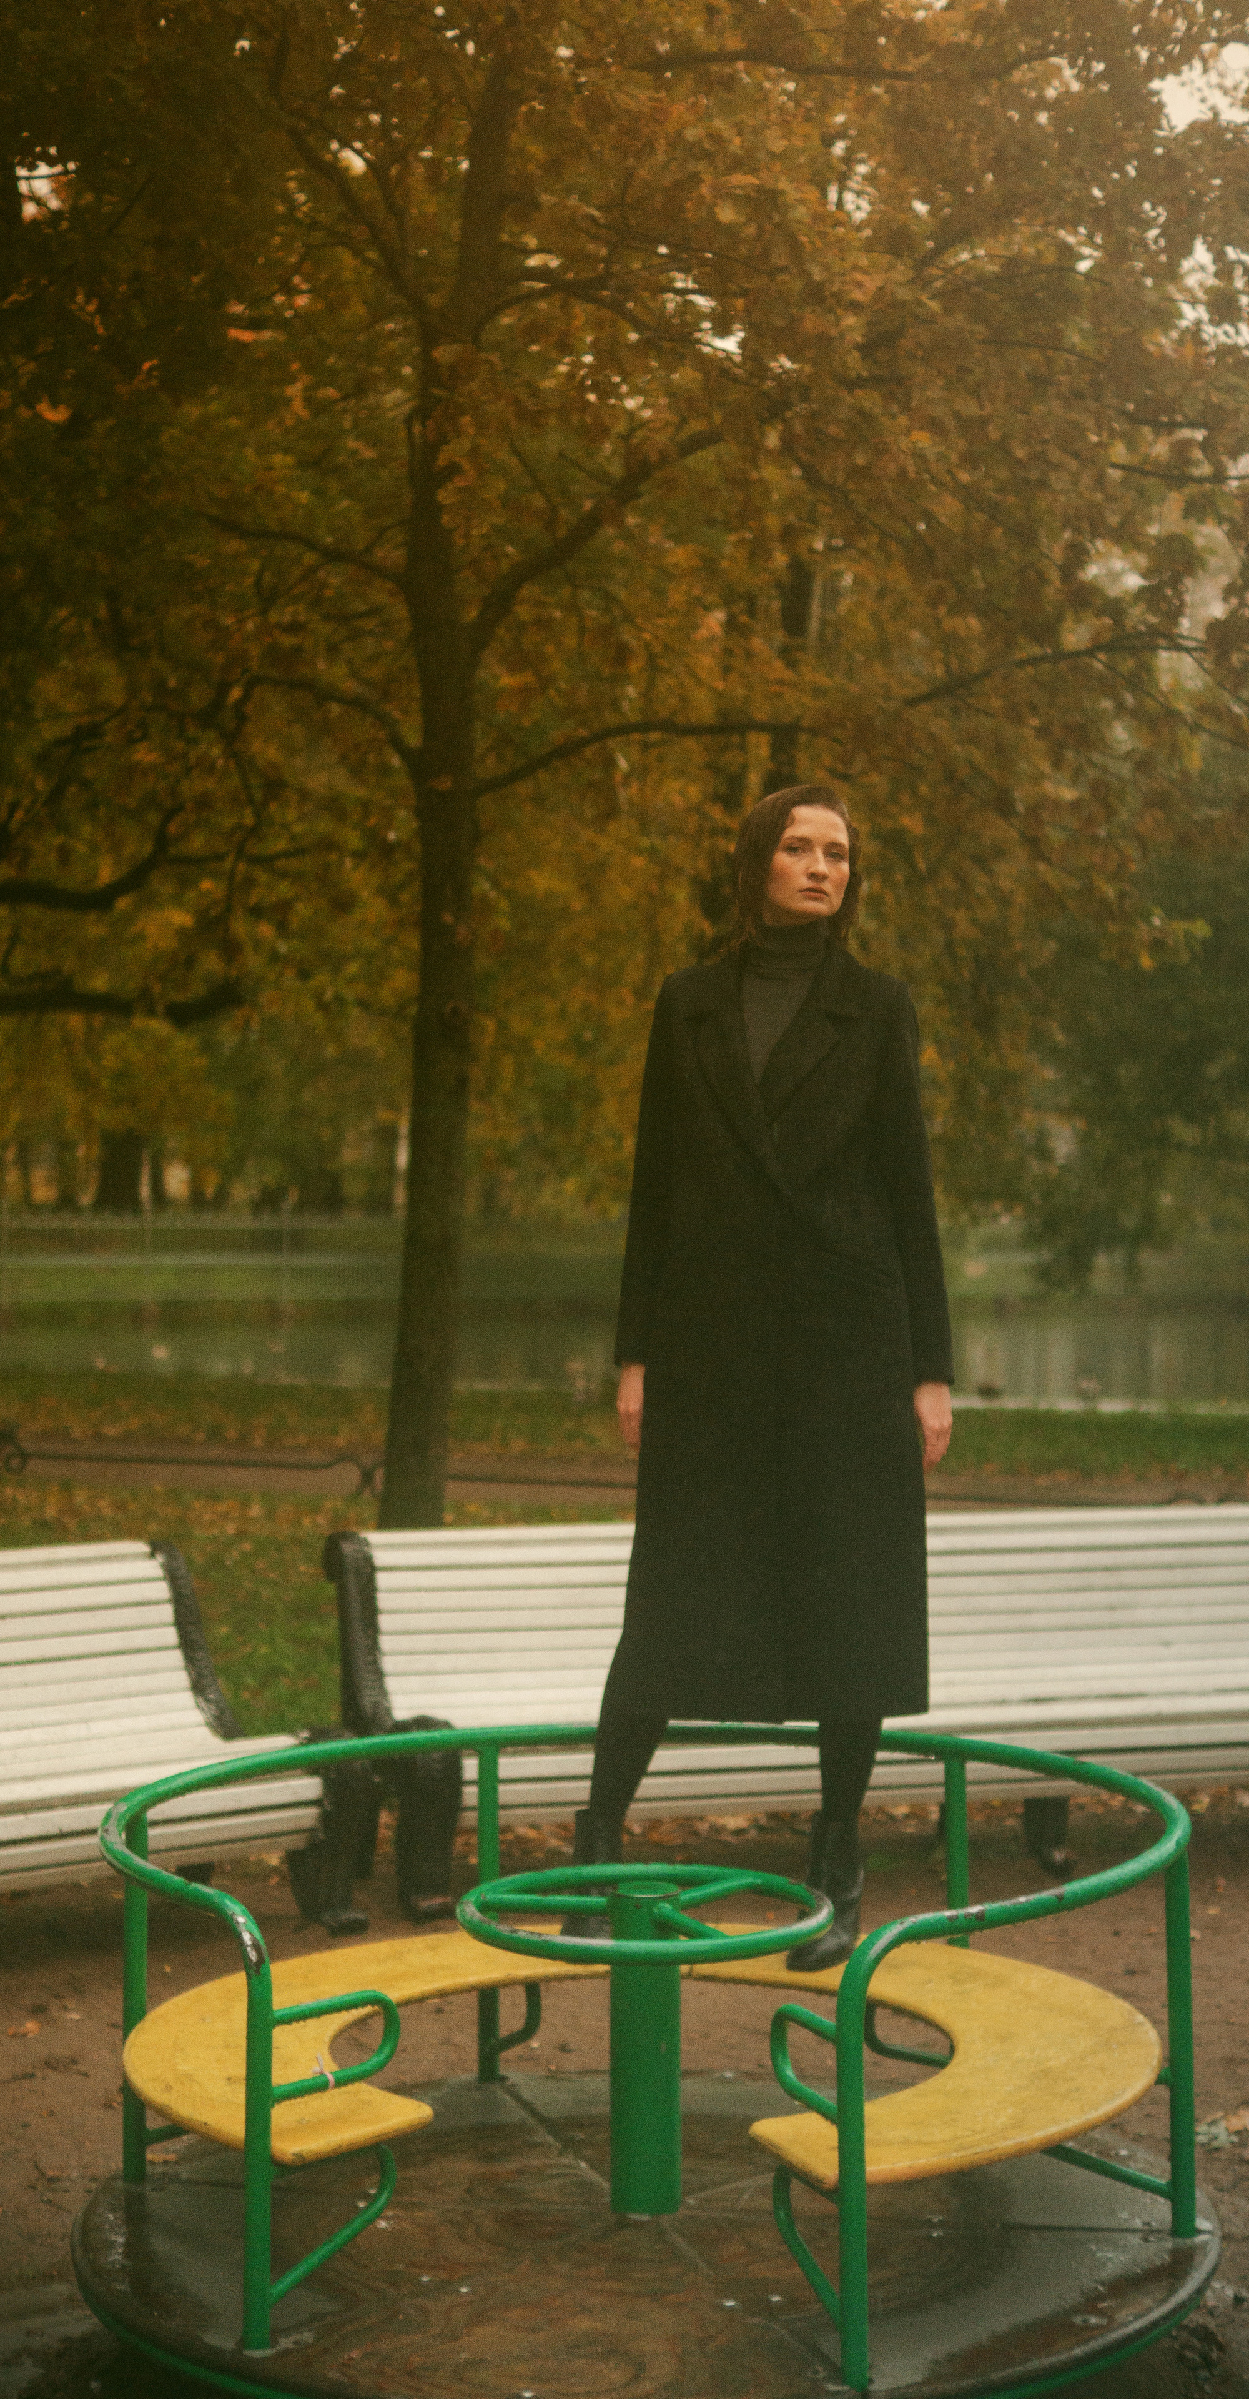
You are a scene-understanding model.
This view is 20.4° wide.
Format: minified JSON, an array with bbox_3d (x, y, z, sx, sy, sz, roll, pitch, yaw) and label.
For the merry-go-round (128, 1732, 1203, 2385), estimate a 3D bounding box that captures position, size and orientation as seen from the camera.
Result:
[{"bbox_3d":[0.029,1.191,4.813,1.576,0.698,1.576,0,1,11],"label":"merry-go-round"}]

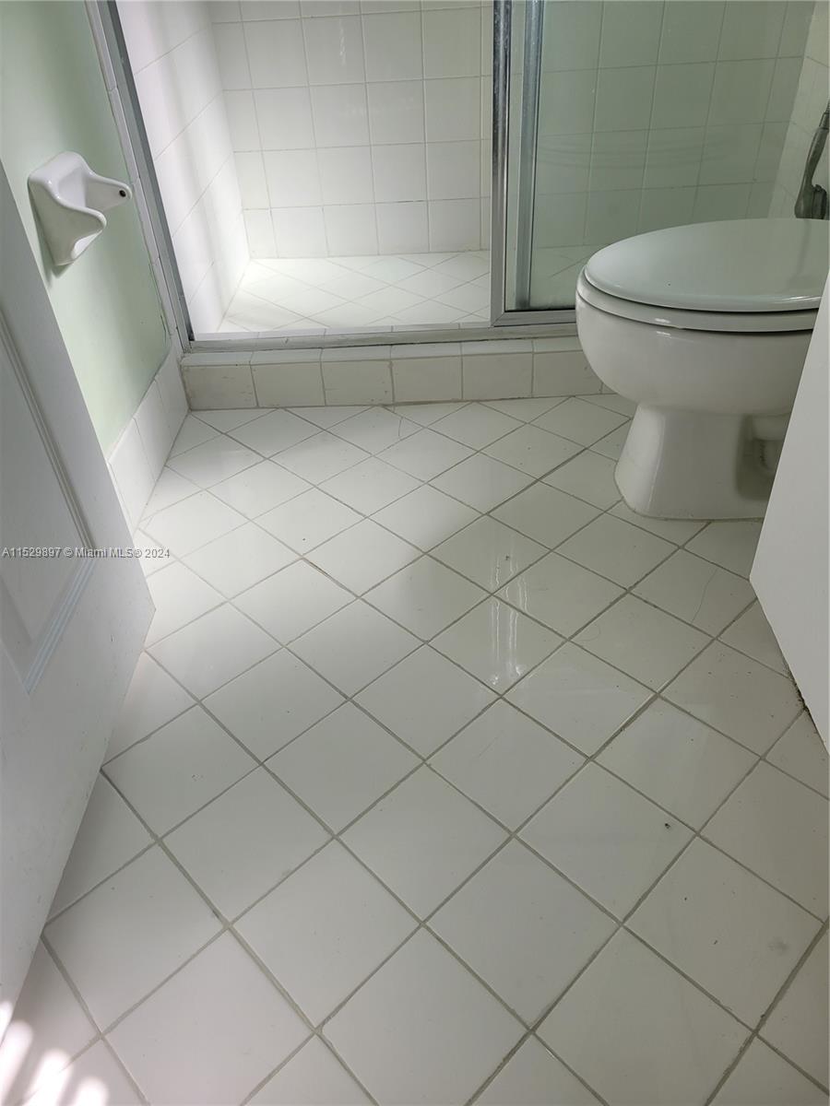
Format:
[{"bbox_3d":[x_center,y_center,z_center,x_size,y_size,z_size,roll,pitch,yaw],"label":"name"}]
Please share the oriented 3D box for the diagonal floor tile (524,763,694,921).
[{"bbox_3d":[0.231,0.344,1.005,0.151,0.009,0.151,-33,47,-32],"label":"diagonal floor tile"}]

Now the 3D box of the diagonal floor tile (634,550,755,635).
[{"bbox_3d":[0.452,0.063,1.325,0.151,0.009,0.151,-33,47,-32],"label":"diagonal floor tile"}]

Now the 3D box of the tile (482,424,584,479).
[{"bbox_3d":[0.239,-0.203,1.674,0.148,0.009,0.148,-33,47,-32],"label":"tile"}]

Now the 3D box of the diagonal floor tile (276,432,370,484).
[{"bbox_3d":[-0.192,-0.192,1.690,0.148,0.009,0.148,-33,47,-32],"label":"diagonal floor tile"}]

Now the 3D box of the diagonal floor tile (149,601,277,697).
[{"bbox_3d":[-0.307,0.149,1.273,0.148,0.009,0.148,-33,47,-32],"label":"diagonal floor tile"}]

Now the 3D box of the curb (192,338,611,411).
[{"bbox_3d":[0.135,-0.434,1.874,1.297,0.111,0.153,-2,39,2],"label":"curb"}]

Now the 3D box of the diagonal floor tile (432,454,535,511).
[{"bbox_3d":[0.131,-0.132,1.593,0.151,0.009,0.151,-33,47,-32],"label":"diagonal floor tile"}]

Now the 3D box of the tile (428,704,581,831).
[{"bbox_3d":[0.123,0.278,1.095,0.151,0.009,0.151,-33,47,-32],"label":"tile"}]

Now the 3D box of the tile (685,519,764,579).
[{"bbox_3d":[0.562,-0.008,1.406,0.151,0.009,0.151,-33,47,-32],"label":"tile"}]

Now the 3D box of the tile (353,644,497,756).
[{"bbox_3d":[0.015,0.210,1.173,0.151,0.009,0.151,-33,47,-32],"label":"tile"}]

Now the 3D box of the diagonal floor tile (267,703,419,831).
[{"bbox_3d":[-0.096,0.283,1.103,0.151,0.009,0.151,-33,47,-32],"label":"diagonal floor tile"}]

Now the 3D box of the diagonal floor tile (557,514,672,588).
[{"bbox_3d":[0.347,-0.004,1.429,0.151,0.008,0.151,-33,47,-32],"label":"diagonal floor tile"}]

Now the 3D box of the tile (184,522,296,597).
[{"bbox_3d":[-0.309,0.014,1.454,0.151,0.009,0.151,-33,47,-32],"label":"tile"}]

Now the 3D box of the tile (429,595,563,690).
[{"bbox_3d":[0.126,0.141,1.266,0.151,0.009,0.151,-33,47,-32],"label":"tile"}]

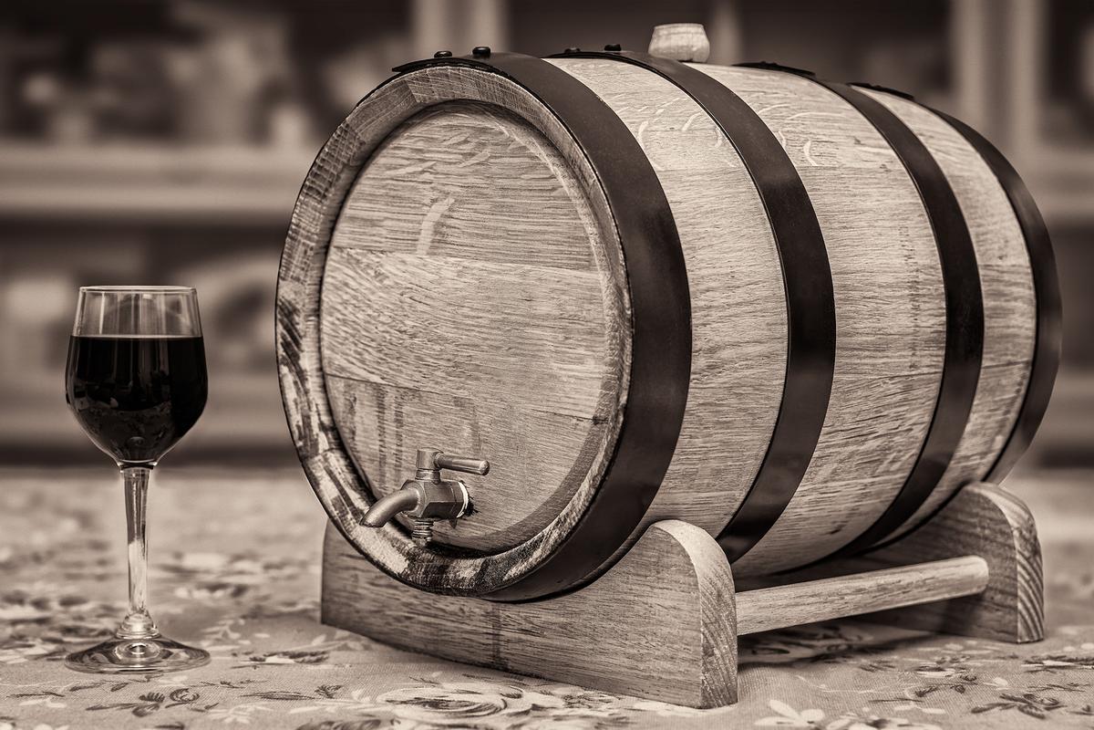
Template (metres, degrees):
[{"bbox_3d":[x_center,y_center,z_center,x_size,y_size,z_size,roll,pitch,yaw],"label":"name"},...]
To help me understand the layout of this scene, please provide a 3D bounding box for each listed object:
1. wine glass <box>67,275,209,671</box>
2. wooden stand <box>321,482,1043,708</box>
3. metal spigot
[{"bbox_3d":[-0.207,0.055,1.077,0.074,0.188,0.074,1,4,0],"label":"wine glass"},{"bbox_3d":[0.076,0.105,1.177,0.289,0.084,0.277,-3,5,-45],"label":"wooden stand"},{"bbox_3d":[-0.054,0.066,1.028,0.066,0.047,0.057,-3,5,-45],"label":"metal spigot"}]

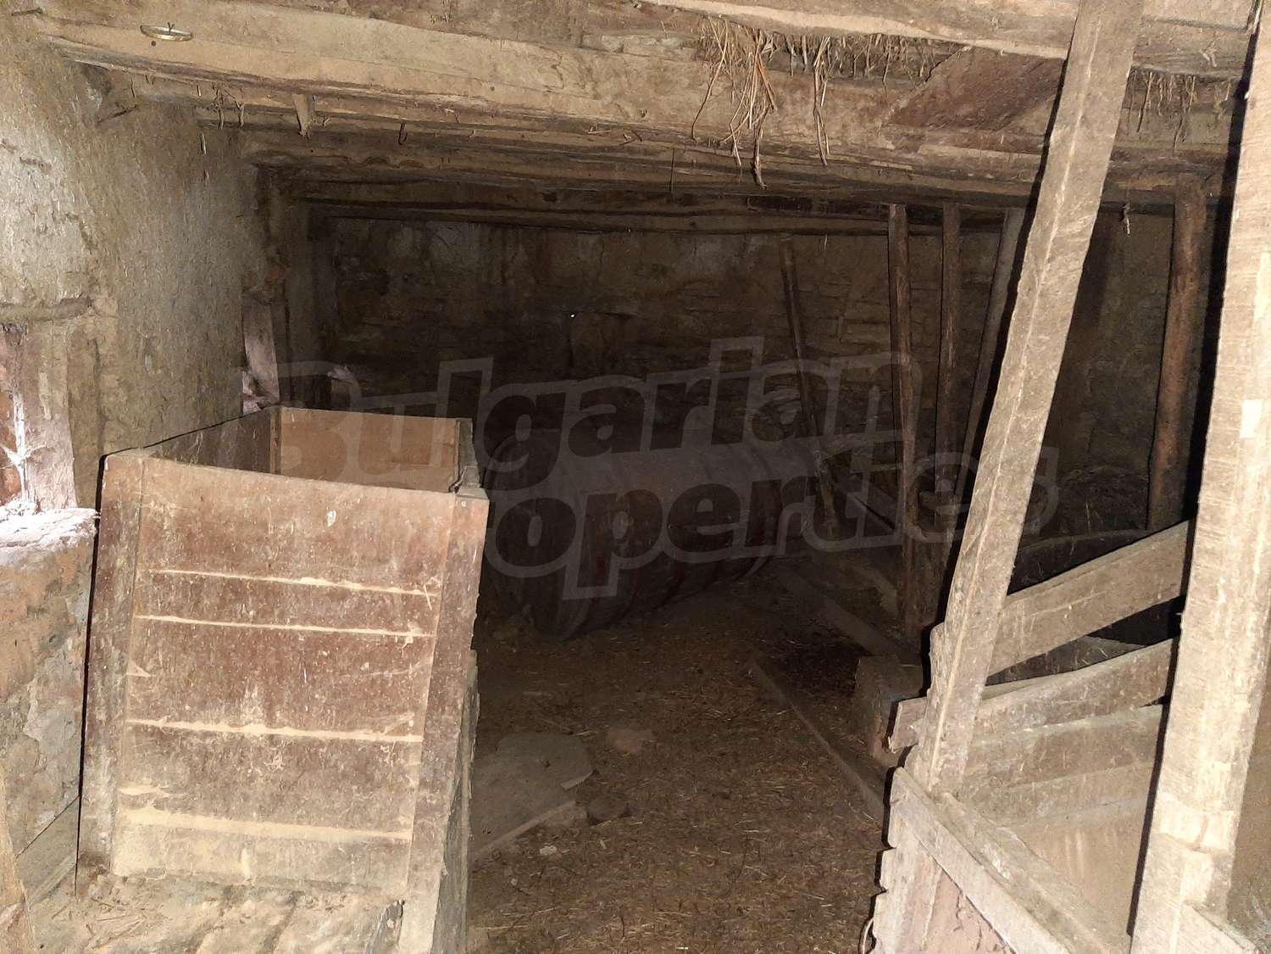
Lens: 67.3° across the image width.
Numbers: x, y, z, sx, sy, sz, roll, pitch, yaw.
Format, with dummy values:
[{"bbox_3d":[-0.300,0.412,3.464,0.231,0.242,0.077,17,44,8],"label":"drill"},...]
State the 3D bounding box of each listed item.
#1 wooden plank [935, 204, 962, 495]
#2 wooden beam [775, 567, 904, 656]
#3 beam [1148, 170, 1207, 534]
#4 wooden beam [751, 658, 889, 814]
[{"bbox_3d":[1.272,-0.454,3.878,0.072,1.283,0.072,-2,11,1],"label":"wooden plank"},{"bbox_3d":[1.077,0.736,5.260,0.140,0.070,1.760,1,7,-6],"label":"wooden beam"},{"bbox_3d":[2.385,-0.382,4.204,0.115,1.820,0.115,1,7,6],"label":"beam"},{"bbox_3d":[0.664,0.941,3.529,0.080,0.065,1.460,0,7,-9],"label":"wooden beam"}]

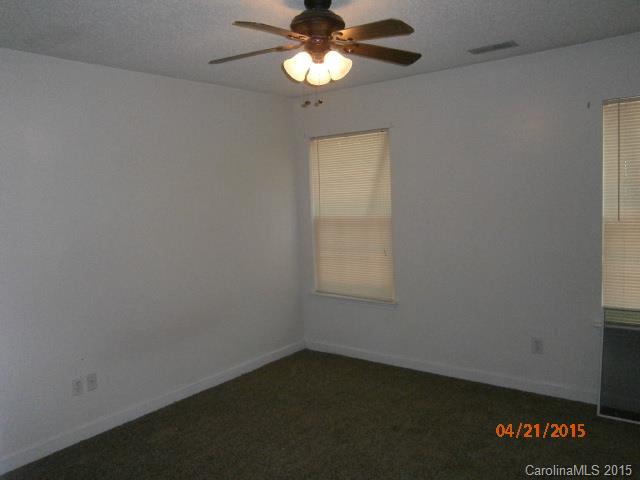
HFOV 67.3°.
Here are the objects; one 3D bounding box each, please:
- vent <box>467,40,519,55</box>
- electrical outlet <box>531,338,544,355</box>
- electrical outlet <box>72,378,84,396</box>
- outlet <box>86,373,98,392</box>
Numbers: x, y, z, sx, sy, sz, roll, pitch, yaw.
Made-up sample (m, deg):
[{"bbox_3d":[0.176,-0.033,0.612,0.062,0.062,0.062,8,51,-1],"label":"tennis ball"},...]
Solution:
[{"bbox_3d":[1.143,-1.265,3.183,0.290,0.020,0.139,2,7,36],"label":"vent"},{"bbox_3d":[1.597,0.784,3.532,0.073,0.113,0.012,2,7,36],"label":"electrical outlet"},{"bbox_3d":[-1.571,0.959,3.128,0.012,0.113,0.073,2,7,40],"label":"electrical outlet"},{"bbox_3d":[-1.512,0.949,3.199,0.012,0.113,0.073,2,7,40],"label":"outlet"}]

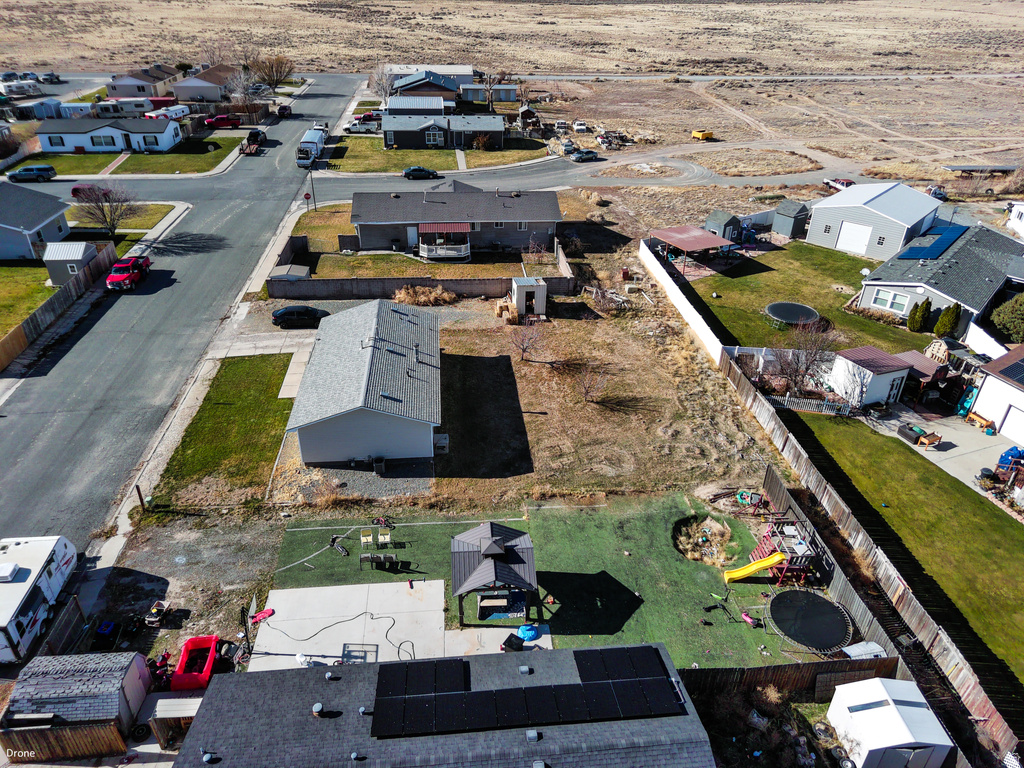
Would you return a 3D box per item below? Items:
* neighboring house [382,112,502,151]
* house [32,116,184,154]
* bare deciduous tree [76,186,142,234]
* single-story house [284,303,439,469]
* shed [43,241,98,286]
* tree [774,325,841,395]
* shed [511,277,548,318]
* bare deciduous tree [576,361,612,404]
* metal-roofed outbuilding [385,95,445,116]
[{"bbox_3d":[-11.394,-42.453,113.611,19.800,4.350,9.100,-3,32,-7],"label":"neighboring house"},{"bbox_3d":[-62.089,-39.062,105.752,18.400,4.050,8.600,-3,32,-7],"label":"house"},{"bbox_3d":[-41.885,-18.004,70.455,6.500,5.500,6.300,-2,31,-5],"label":"bare deciduous tree"},{"bbox_3d":[-9.032,-0.803,44.926,8.640,3.932,14.457,-2,31,-5],"label":"single-story house"},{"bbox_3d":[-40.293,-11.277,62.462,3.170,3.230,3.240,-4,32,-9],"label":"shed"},{"bbox_3d":[20.232,-1.829,46.687,4.600,5.000,4.400,-2,31,-5],"label":"tree"},{"bbox_3d":[1.491,-7.618,57.576,2.500,2.840,3.100,-2,31,-5],"label":"shed"},{"bbox_3d":[5.677,-0.138,47.133,2.400,2.800,2.300,-2,32,-6],"label":"bare deciduous tree"},{"bbox_3d":[-18.482,-53.746,132.434,10.380,3.990,9.380,-2,32,-6],"label":"metal-roofed outbuilding"}]

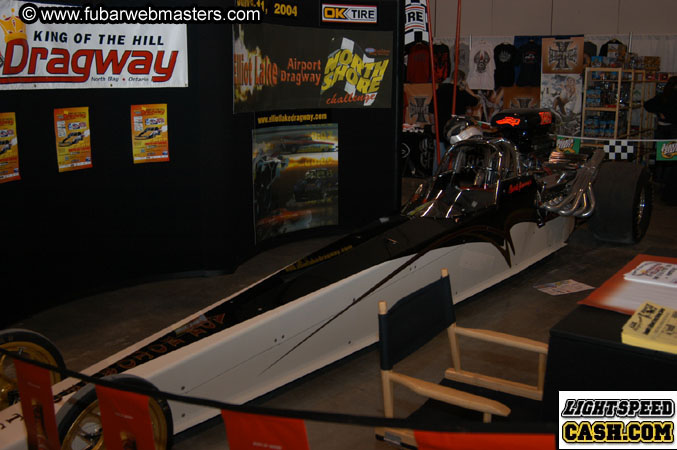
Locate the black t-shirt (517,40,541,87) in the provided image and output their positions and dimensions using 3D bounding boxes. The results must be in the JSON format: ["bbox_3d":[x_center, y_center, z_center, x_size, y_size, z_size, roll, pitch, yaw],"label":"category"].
[{"bbox_3d":[3.124,-2.653,11.121,0.411,0.737,0.090,0,12,0],"label":"black t-shirt"}]

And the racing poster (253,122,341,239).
[{"bbox_3d":[-0.441,-0.470,7.194,1.187,1.180,0.060,-11,15,-43],"label":"racing poster"}]

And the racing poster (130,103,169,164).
[{"bbox_3d":[-1.432,-0.696,5.163,0.287,0.444,0.015,-9,14,-35],"label":"racing poster"}]

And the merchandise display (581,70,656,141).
[{"bbox_3d":[4.494,-1.483,10.861,0.500,1.930,2.100,8,14,36],"label":"merchandise display"}]

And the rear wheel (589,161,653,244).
[{"bbox_3d":[3.085,-0.252,7.371,0.447,0.863,0.863,9,14,37],"label":"rear wheel"}]

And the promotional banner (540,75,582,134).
[{"bbox_3d":[3.669,-1.982,11.127,0.705,1.042,0.020,2,11,10],"label":"promotional banner"}]

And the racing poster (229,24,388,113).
[{"bbox_3d":[-0.215,-1.501,6.497,1.910,0.775,0.170,-10,15,-38],"label":"racing poster"}]

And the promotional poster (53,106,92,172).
[{"bbox_3d":[-1.886,-0.613,4.822,0.015,0.444,0.287,7,14,33],"label":"promotional poster"}]

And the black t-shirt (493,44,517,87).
[{"bbox_3d":[2.756,-2.618,11.129,0.411,0.730,0.090,0,12,0],"label":"black t-shirt"}]

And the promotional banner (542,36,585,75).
[{"bbox_3d":[4.137,-3.116,12.434,0.770,0.650,0.030,-1,12,-2],"label":"promotional banner"}]

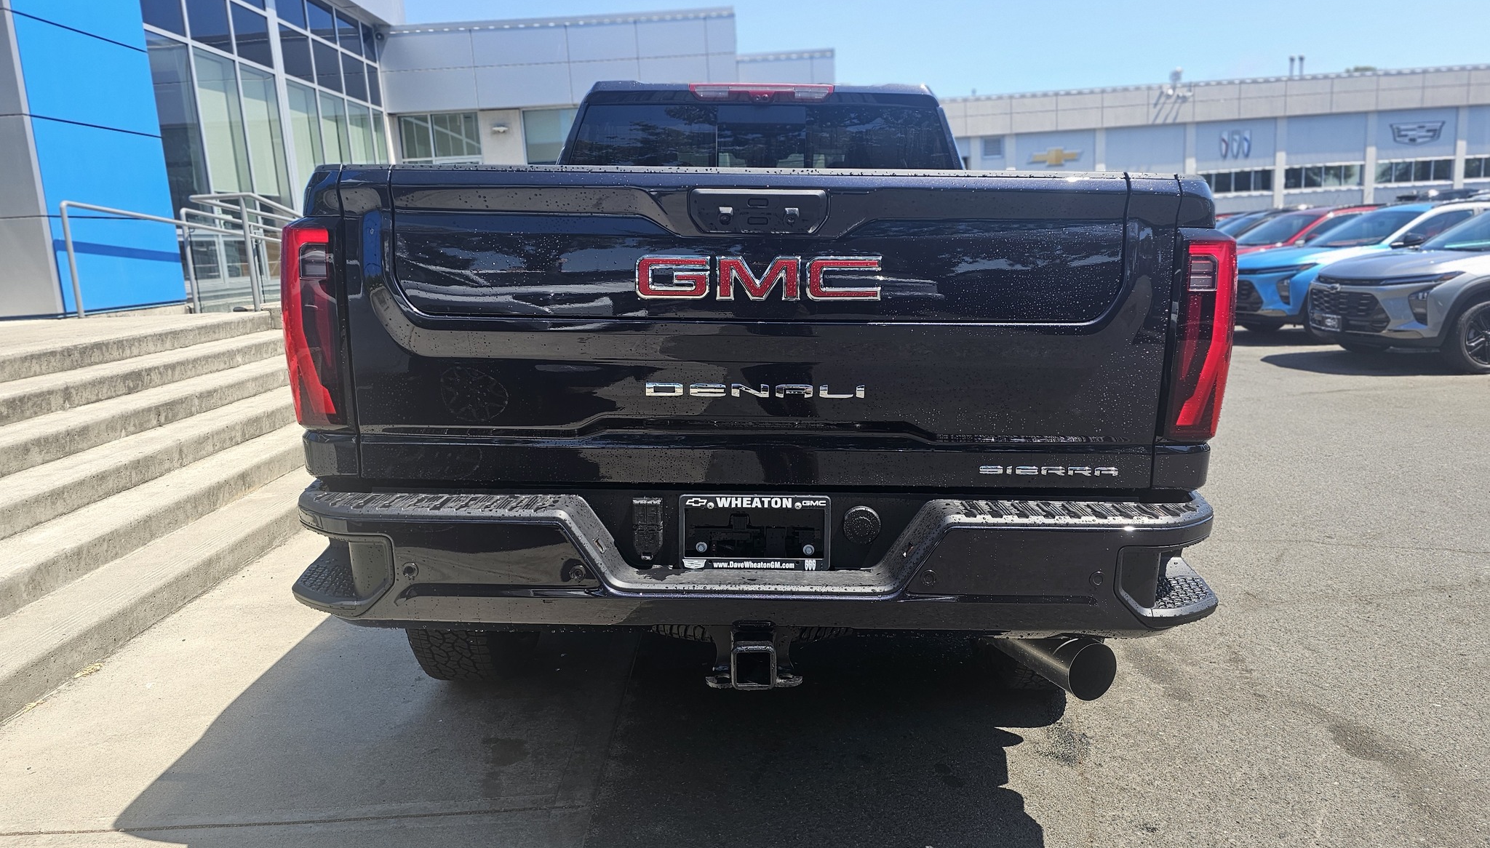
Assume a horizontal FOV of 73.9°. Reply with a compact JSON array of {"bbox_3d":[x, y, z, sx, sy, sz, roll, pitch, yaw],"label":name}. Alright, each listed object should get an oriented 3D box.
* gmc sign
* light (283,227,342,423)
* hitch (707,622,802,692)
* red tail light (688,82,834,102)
[{"bbox_3d":[0.028,-0.286,1.940,0.483,0.088,0.020,1,11,1],"label":"gmc sign"},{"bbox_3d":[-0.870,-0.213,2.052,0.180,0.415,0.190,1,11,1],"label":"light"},{"bbox_3d":[0.019,0.446,2.028,0.190,0.145,0.190,1,11,1],"label":"hitch"},{"bbox_3d":[0.069,-1.347,4.029,0.590,0.075,0.075,1,11,1],"label":"red tail light"}]

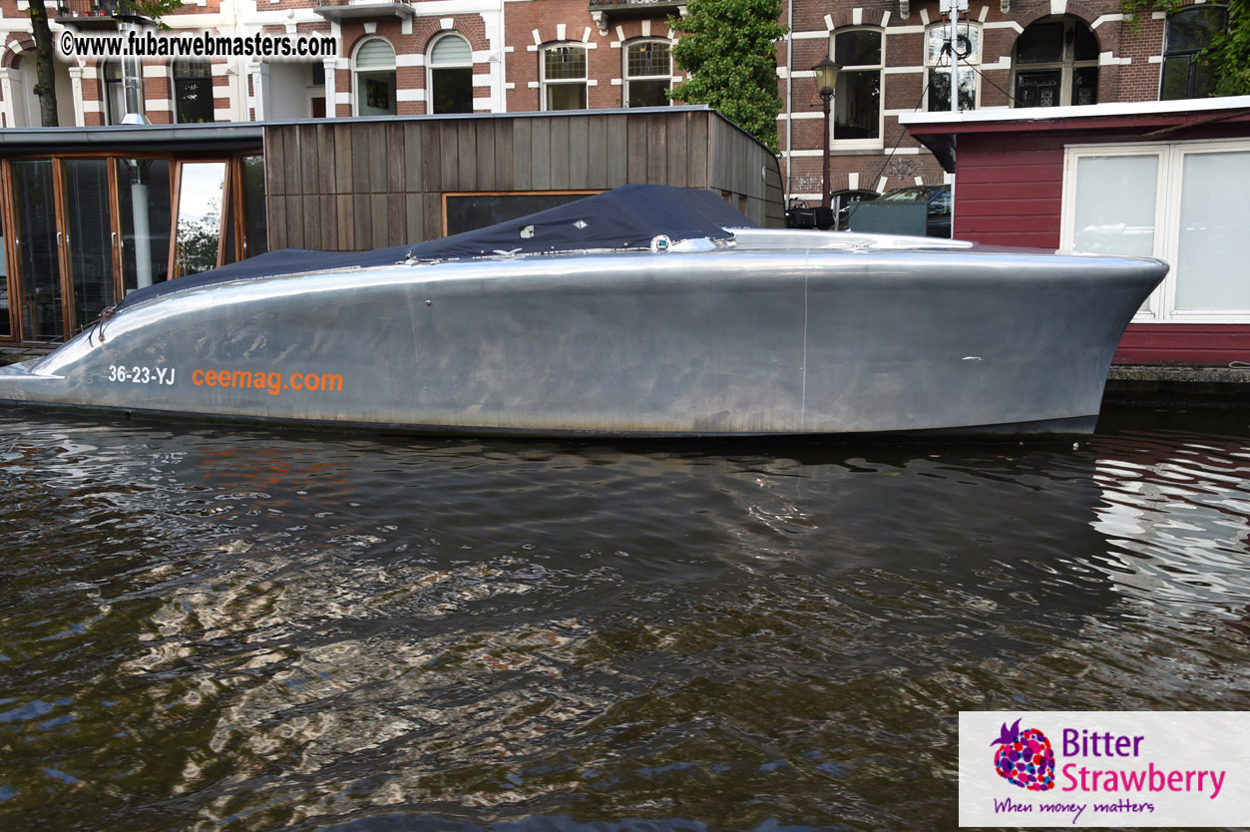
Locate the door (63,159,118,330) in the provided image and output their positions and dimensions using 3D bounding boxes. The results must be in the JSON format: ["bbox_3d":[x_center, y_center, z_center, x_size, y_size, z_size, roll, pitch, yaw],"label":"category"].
[{"bbox_3d":[-6.141,-1.898,14.020,0.732,2.130,0.060,2,9,15],"label":"door"}]

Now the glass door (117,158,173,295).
[{"bbox_3d":[-5.436,-1.873,13.826,0.732,2.130,0.060,2,9,15],"label":"glass door"}]

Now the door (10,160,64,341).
[{"bbox_3d":[-6.842,-1.923,14.212,0.724,2.130,0.060,2,9,15],"label":"door"}]

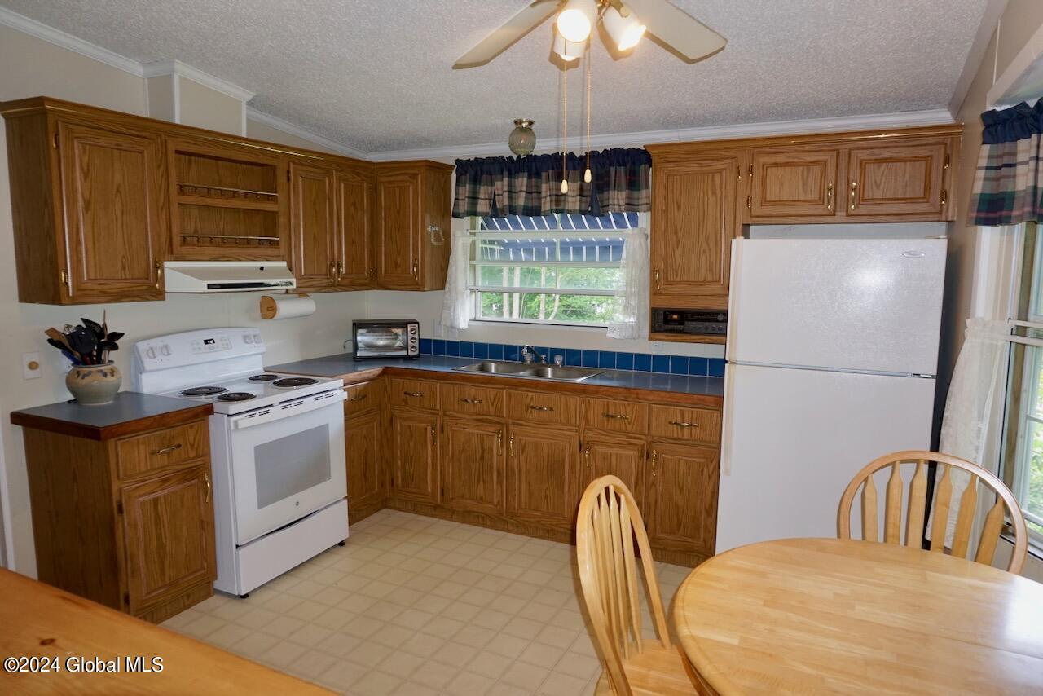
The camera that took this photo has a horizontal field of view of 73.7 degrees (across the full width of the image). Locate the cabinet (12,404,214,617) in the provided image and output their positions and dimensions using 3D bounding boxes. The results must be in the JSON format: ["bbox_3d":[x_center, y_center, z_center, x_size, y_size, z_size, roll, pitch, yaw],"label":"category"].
[{"bbox_3d":[-1.791,0.719,3.116,0.605,0.916,0.522,4,8,26],"label":"cabinet"}]

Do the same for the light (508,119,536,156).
[{"bbox_3d":[0.011,-1.196,3.959,0.156,0.195,0.156,0,7,0],"label":"light"}]

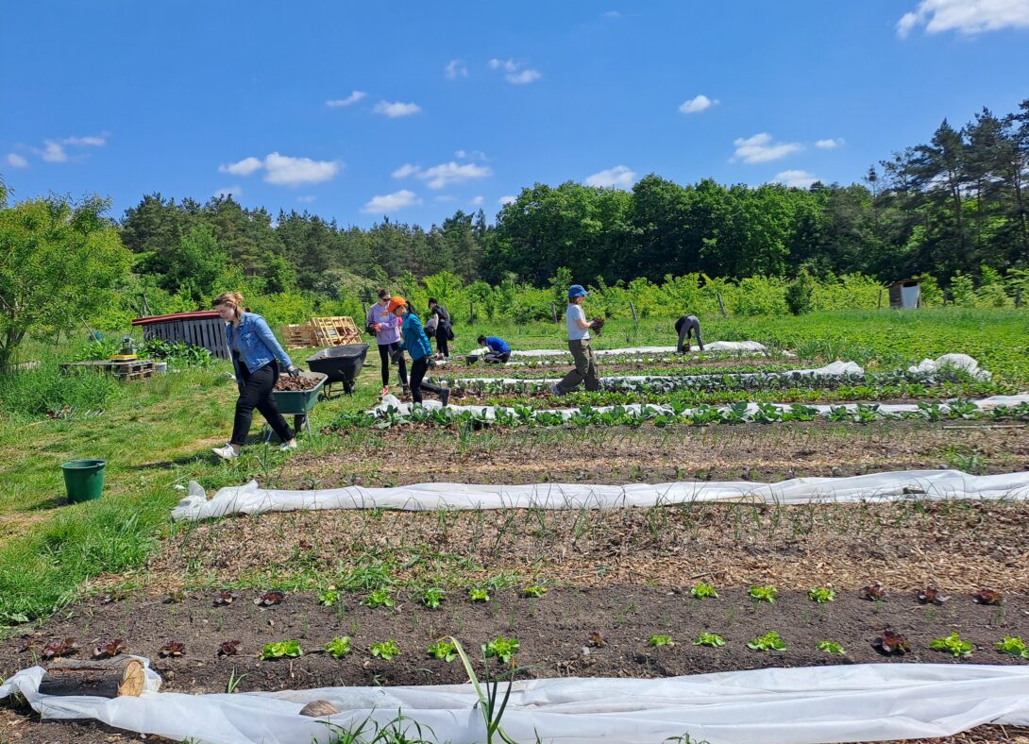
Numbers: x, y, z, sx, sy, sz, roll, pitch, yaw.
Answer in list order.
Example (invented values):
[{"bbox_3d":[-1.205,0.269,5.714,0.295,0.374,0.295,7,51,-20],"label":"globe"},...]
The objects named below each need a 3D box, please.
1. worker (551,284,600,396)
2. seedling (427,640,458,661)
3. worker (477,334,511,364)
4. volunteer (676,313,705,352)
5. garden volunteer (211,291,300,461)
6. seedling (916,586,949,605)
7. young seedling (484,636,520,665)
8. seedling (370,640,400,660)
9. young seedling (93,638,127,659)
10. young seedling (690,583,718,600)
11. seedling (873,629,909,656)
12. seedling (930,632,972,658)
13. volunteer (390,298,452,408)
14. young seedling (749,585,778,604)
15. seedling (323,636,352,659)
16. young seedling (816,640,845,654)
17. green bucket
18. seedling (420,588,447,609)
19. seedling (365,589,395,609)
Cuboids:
[{"bbox_3d":[0.974,-0.494,11.707,0.750,1.720,0.500,0,6,-2],"label":"worker"},{"bbox_3d":[-0.308,1.188,3.166,0.125,0.080,0.115,0,6,0],"label":"seedling"},{"bbox_3d":[-0.501,-0.560,17.489,0.780,0.700,0.500,0,6,-5],"label":"worker"},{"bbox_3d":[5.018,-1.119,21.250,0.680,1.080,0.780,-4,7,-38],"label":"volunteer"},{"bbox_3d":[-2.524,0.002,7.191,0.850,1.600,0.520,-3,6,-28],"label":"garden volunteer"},{"bbox_3d":[2.074,1.096,3.684,0.156,0.073,0.156,0,5,0],"label":"seedling"},{"bbox_3d":[-0.047,1.140,3.077,0.134,0.098,0.134,0,5,0],"label":"young seedling"},{"bbox_3d":[-0.542,1.150,3.122,0.124,0.069,0.124,0,5,0],"label":"seedling"},{"bbox_3d":[-1.742,1.189,3.202,0.142,0.070,0.131,0,6,0],"label":"young seedling"},{"bbox_3d":[0.957,1.092,3.754,0.140,0.068,0.140,0,5,0],"label":"young seedling"},{"bbox_3d":[1.618,1.153,3.181,0.155,0.090,0.140,0,6,0],"label":"seedling"},{"bbox_3d":[1.853,1.155,3.155,0.180,0.090,0.170,0,6,0],"label":"seedling"},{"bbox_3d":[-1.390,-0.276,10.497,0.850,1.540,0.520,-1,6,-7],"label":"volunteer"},{"bbox_3d":[1.243,1.093,3.709,0.148,0.074,0.148,0,5,0],"label":"young seedling"},{"bbox_3d":[-0.762,1.185,3.200,0.118,0.080,0.109,0,6,0],"label":"seedling"},{"bbox_3d":[1.351,1.171,3.171,0.125,0.055,0.110,0,6,0],"label":"young seedling"},{"bbox_3d":[-3.208,0.801,5.518,0.315,0.260,0.315,0,5,0],"label":"green bucket"},{"bbox_3d":[-0.397,1.109,3.655,0.130,0.085,0.125,0,6,0],"label":"seedling"},{"bbox_3d":[-0.671,1.133,3.710,0.146,0.080,0.135,0,6,0],"label":"seedling"}]

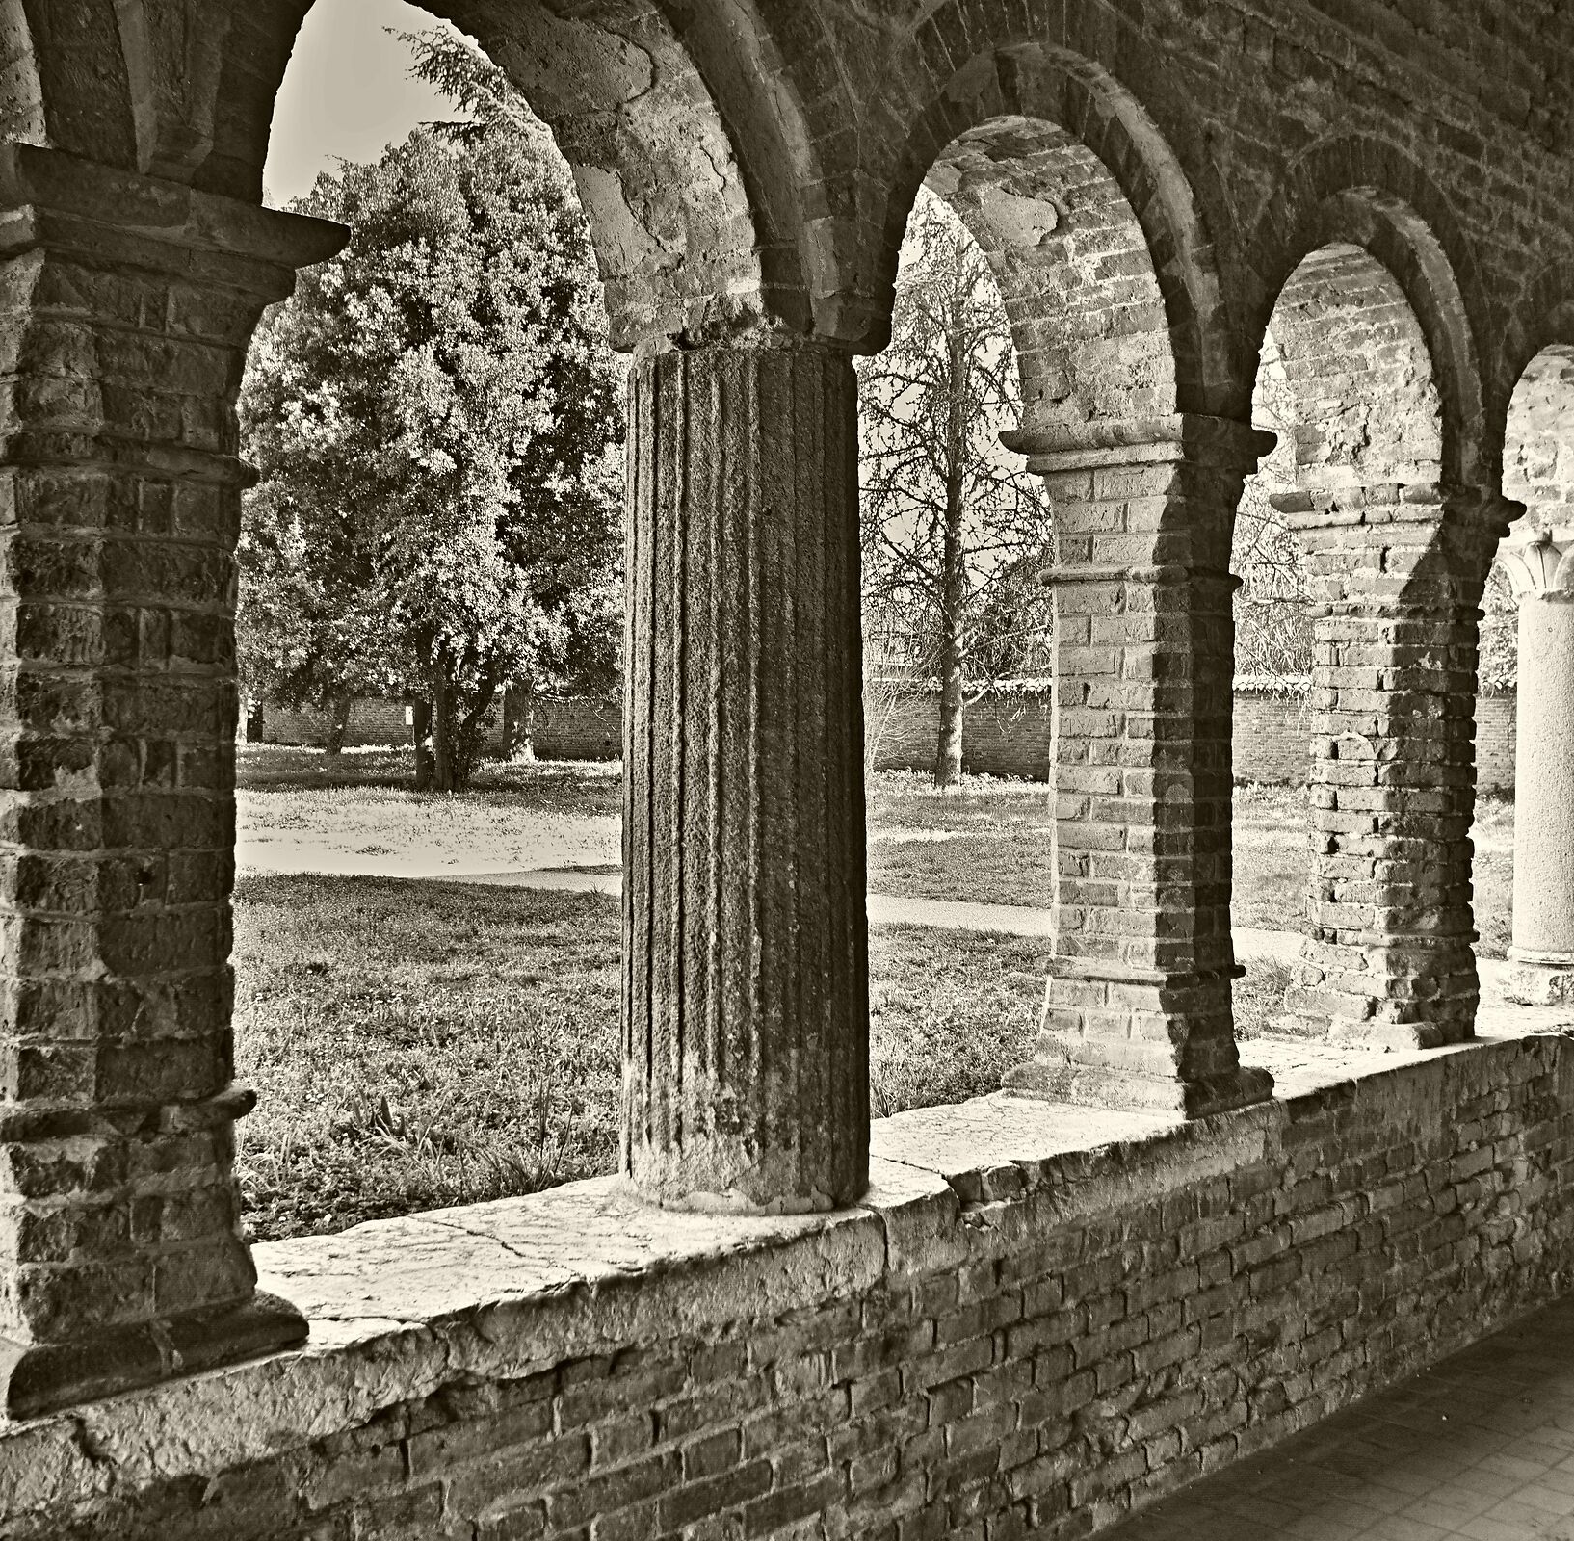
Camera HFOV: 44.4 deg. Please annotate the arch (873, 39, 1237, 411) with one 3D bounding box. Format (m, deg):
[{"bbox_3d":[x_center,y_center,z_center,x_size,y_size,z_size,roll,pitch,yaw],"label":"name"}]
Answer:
[{"bbox_3d":[0.417,-1.052,3.863,0.419,0.624,1.224,1,1,43],"label":"arch"}]

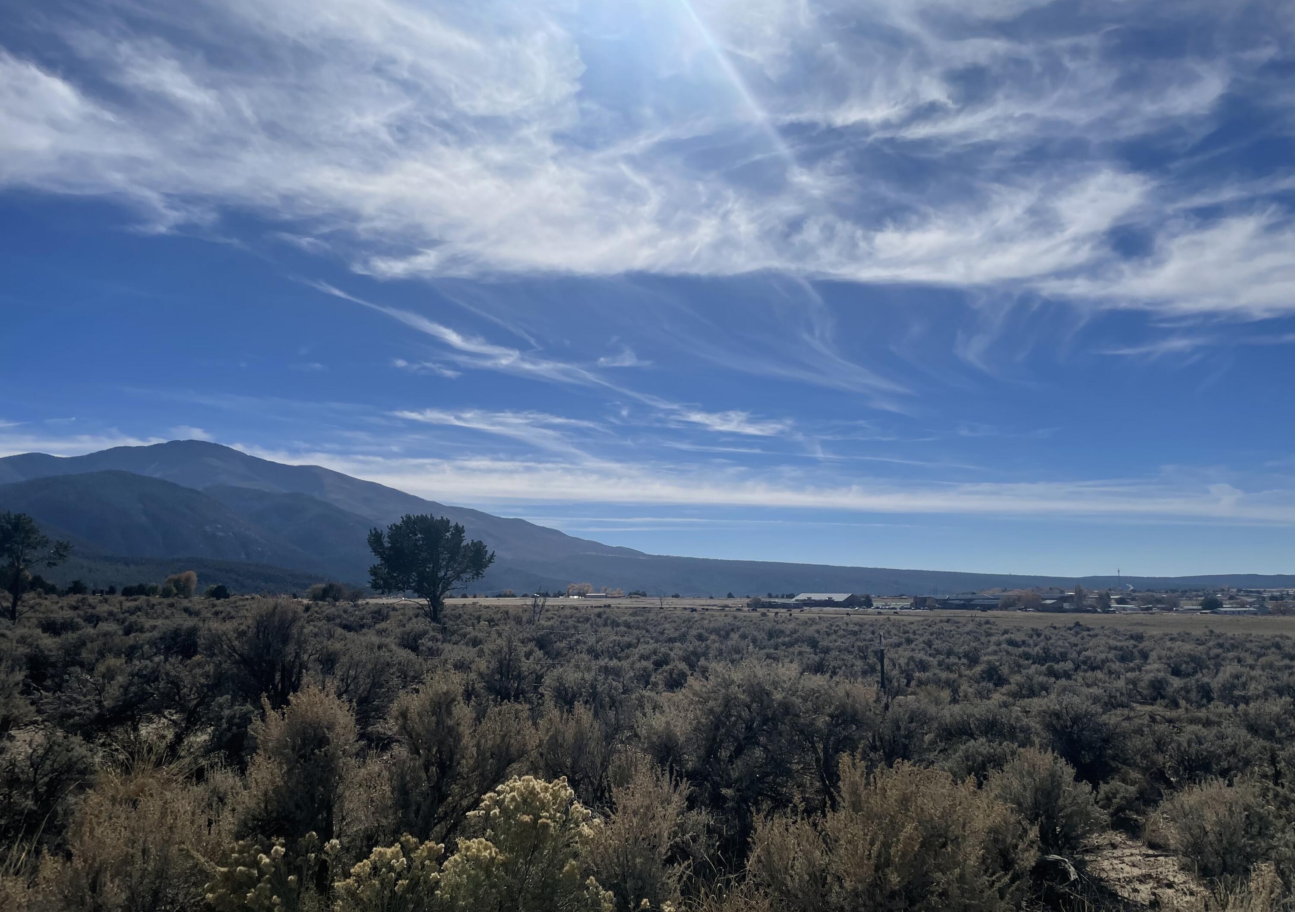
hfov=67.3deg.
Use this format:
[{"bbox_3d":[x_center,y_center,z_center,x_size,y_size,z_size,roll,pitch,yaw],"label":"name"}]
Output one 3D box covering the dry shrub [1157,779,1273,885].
[{"bbox_3d":[3.406,2.242,5.963,0.660,0.620,0.650,-4,-9,28],"label":"dry shrub"}]

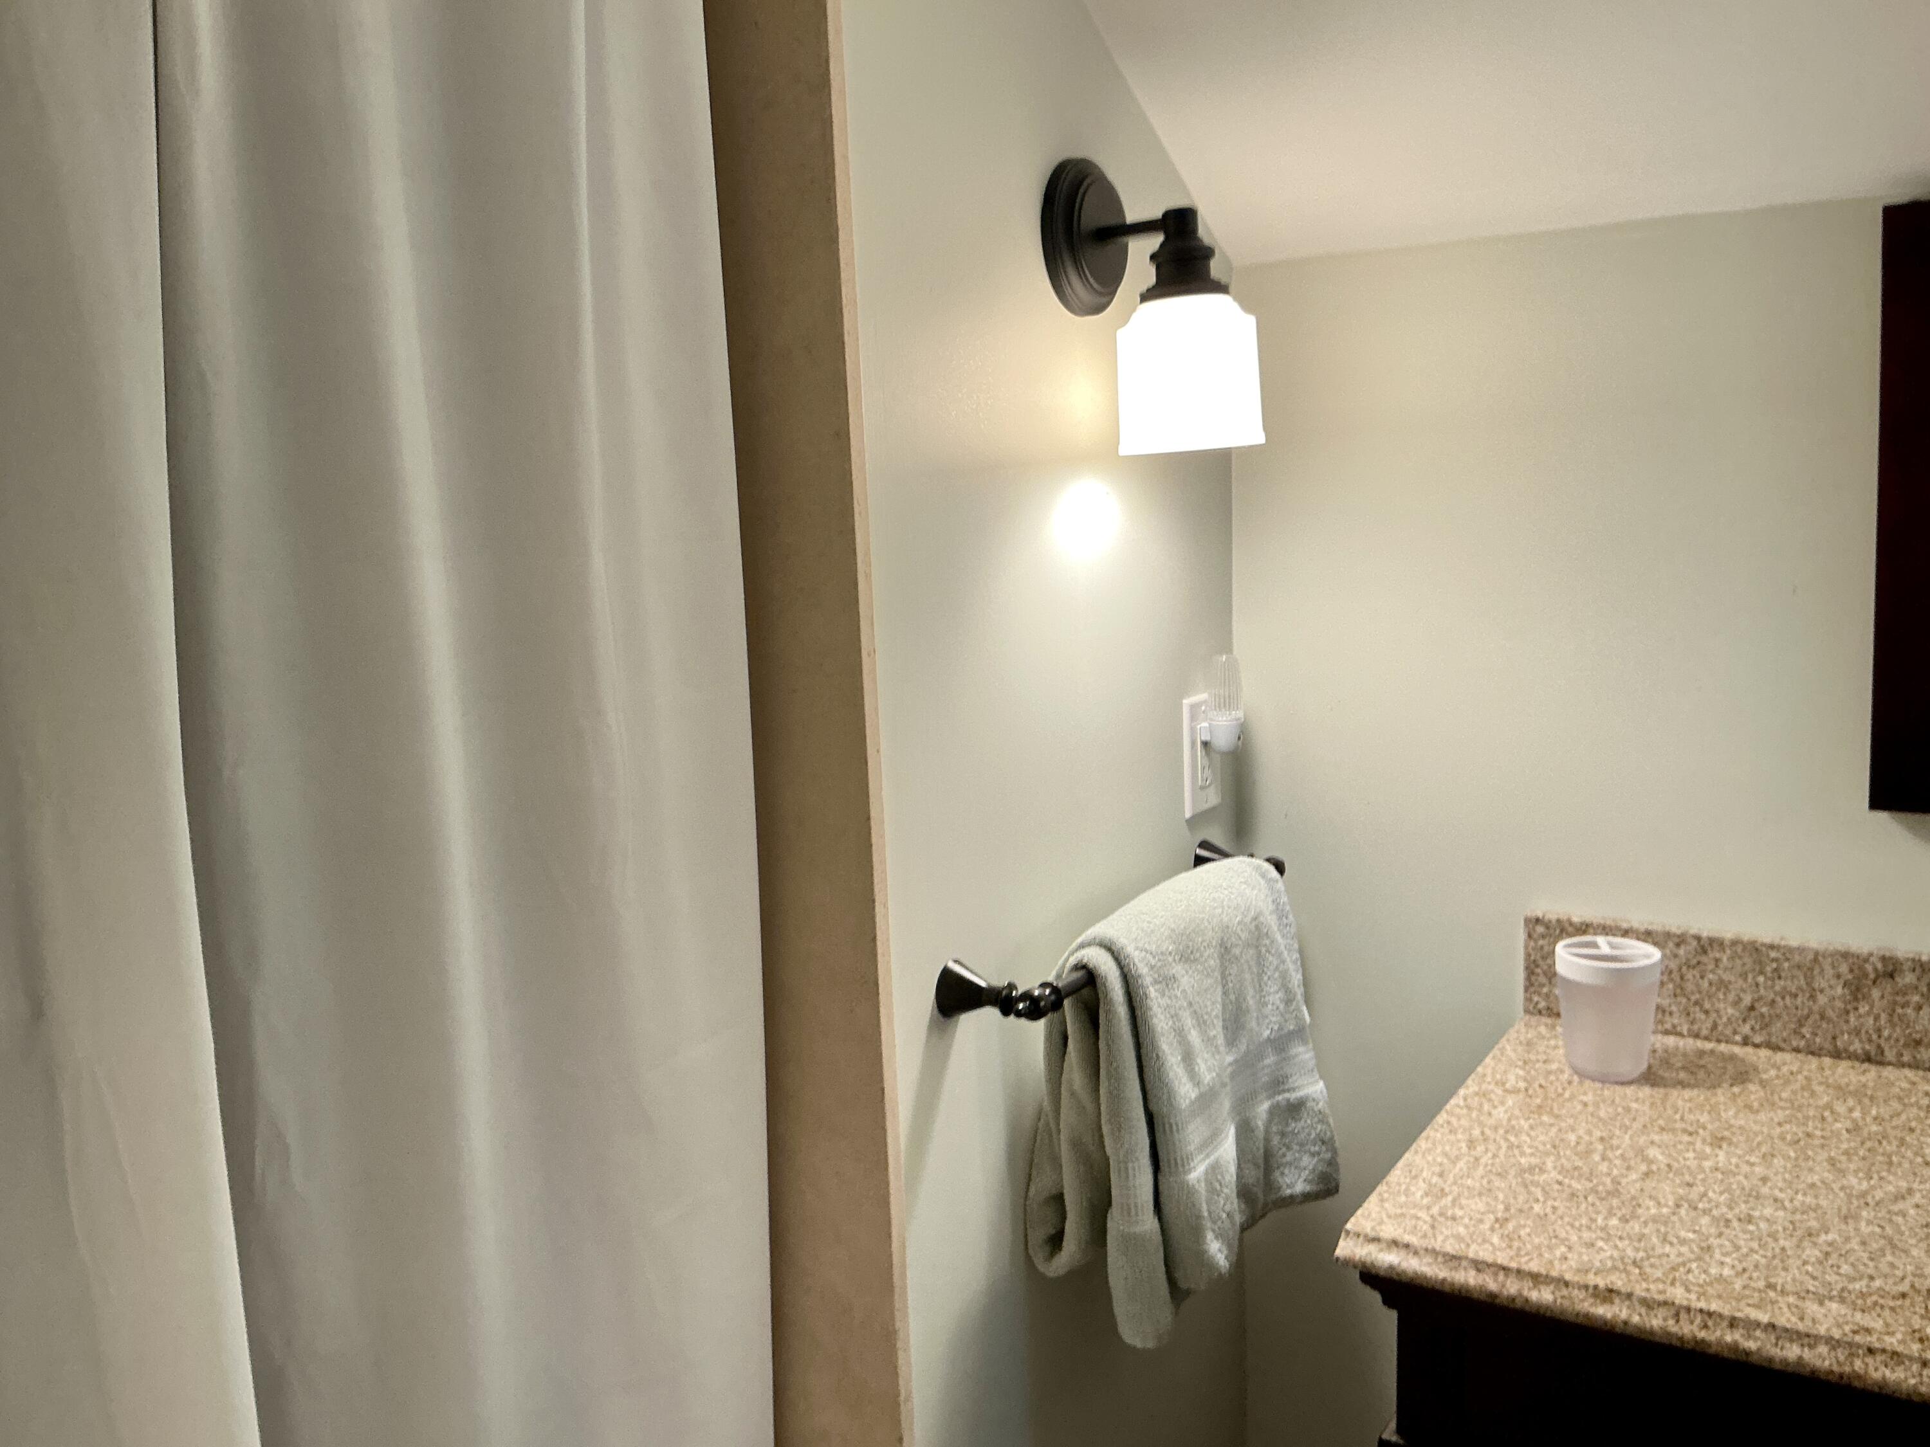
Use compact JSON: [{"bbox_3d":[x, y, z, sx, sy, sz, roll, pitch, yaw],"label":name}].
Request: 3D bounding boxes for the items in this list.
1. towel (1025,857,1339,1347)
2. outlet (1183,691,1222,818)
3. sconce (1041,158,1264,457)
[{"bbox_3d":[0.202,0.311,1.372,0.132,0.344,0.395,3,10,33],"label":"towel"},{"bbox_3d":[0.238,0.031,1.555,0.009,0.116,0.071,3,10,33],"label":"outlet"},{"bbox_3d":[0.166,-0.347,1.276,0.159,0.245,0.129,3,10,33],"label":"sconce"}]

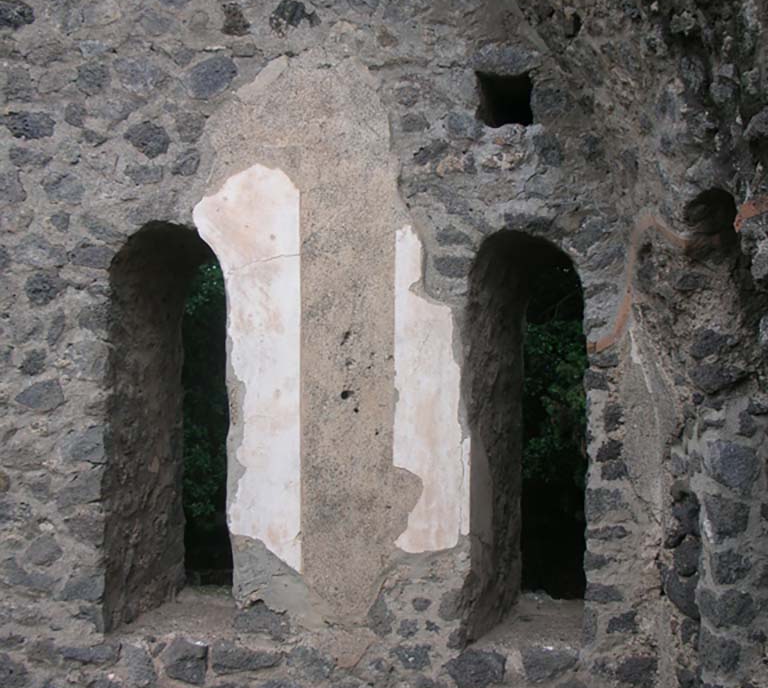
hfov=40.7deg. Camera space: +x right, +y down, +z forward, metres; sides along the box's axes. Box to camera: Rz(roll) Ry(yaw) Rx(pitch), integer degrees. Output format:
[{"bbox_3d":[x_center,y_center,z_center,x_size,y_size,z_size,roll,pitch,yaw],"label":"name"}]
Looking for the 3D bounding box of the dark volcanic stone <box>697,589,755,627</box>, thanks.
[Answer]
[{"bbox_3d":[1.010,0.767,3.031,0.157,0.114,0.110,-2,-4,28],"label":"dark volcanic stone"}]

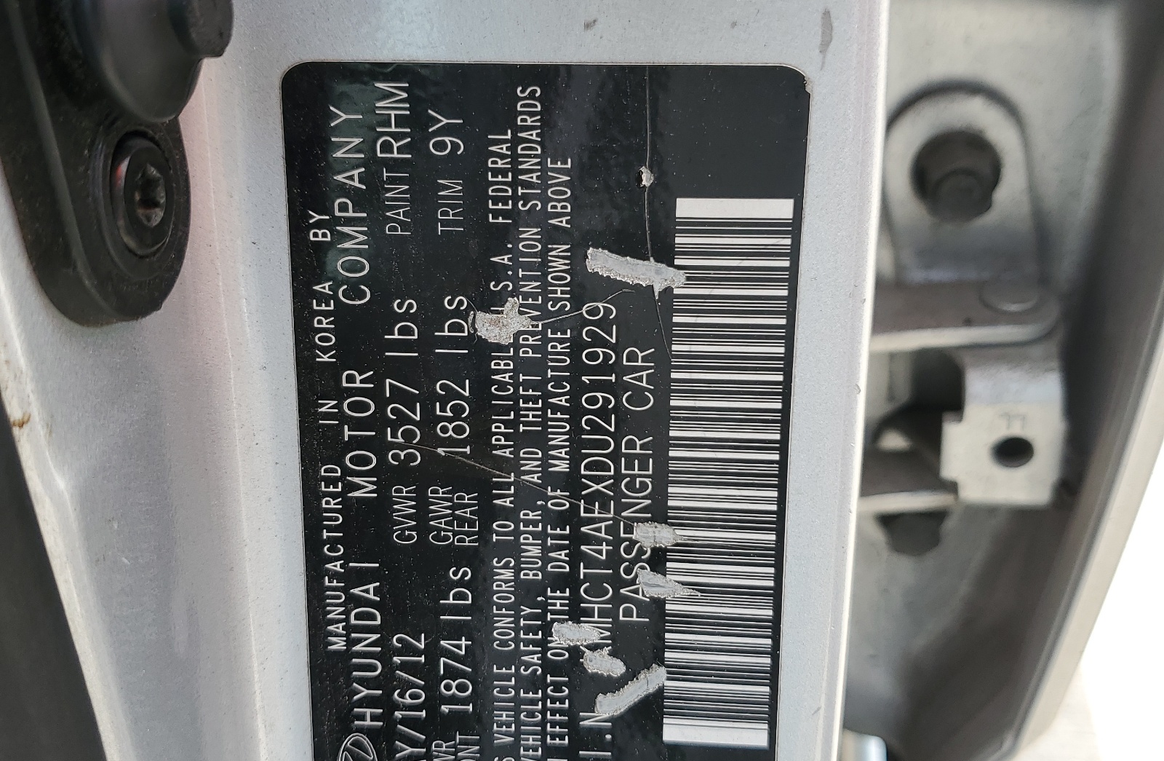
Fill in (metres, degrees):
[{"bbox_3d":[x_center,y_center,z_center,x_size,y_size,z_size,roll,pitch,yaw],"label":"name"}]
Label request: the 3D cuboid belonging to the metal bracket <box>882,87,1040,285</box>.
[{"bbox_3d":[0.071,-0.037,0.222,0.028,0.035,0.013,-4,33,6],"label":"metal bracket"}]

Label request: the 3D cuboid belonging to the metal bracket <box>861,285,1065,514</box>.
[{"bbox_3d":[0.070,0.003,0.228,0.040,0.041,0.032,-4,33,6],"label":"metal bracket"}]

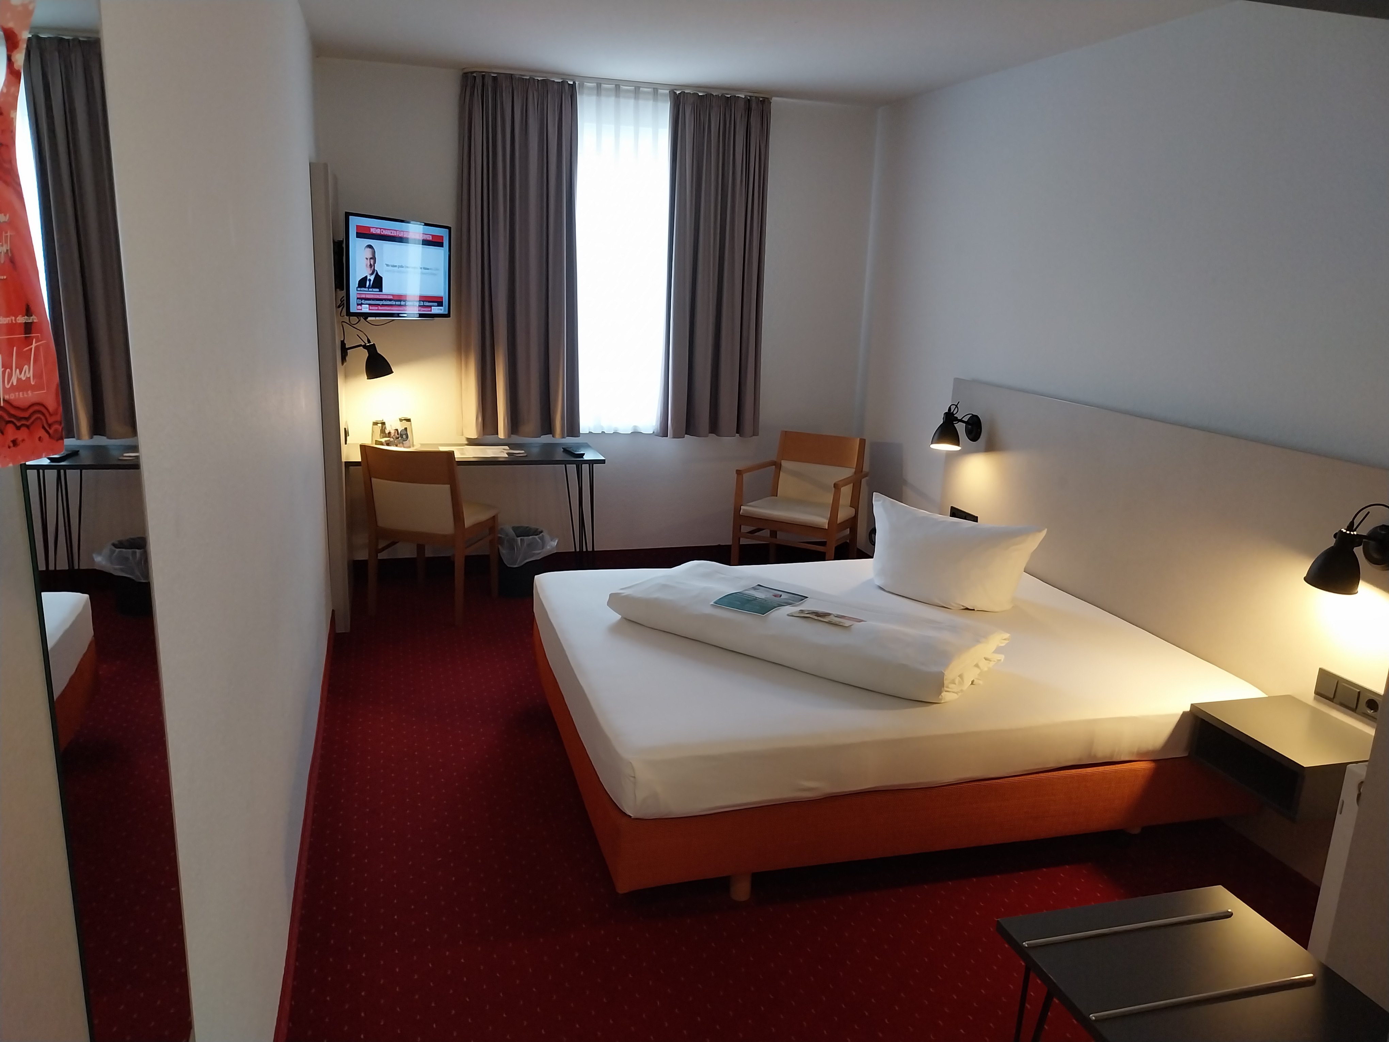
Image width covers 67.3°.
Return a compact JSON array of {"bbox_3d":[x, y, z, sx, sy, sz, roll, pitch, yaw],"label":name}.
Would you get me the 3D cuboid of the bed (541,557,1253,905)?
[{"bbox_3d":[0.550,0.583,3.633,1.995,0.460,1.646,-2,14,-16],"label":"bed"}]

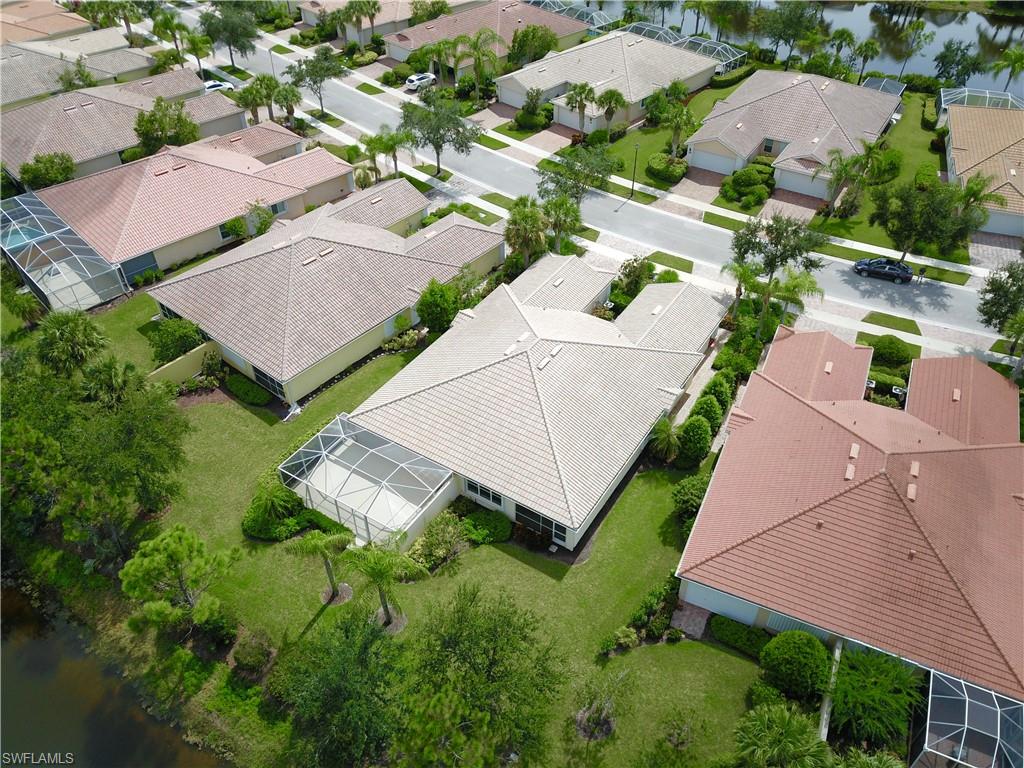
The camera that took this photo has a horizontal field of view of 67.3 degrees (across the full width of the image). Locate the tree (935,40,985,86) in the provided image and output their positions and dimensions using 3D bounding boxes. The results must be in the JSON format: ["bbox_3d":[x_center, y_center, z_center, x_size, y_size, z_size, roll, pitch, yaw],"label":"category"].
[{"bbox_3d":[57.943,-41.392,99.846,5.951,6.055,5.951,0,41,0],"label":"tree"}]

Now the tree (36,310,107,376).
[{"bbox_3d":[-32.586,-2.659,57.820,4.603,6.137,4.603,-2,41,0],"label":"tree"}]

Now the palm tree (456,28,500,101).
[{"bbox_3d":[-4.256,-40.328,97.889,5.749,8.926,5.749,-2,41,0],"label":"palm tree"}]

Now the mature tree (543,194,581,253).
[{"bbox_3d":[4.286,-13.802,67.624,3.290,5.630,3.290,3,41,3],"label":"mature tree"}]

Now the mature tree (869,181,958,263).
[{"bbox_3d":[34.529,-13.817,66.794,6.890,7.240,6.890,22,46,22],"label":"mature tree"}]

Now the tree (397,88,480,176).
[{"bbox_3d":[-7.632,-26.408,82.250,8.654,8.713,8.654,-2,41,0],"label":"tree"}]

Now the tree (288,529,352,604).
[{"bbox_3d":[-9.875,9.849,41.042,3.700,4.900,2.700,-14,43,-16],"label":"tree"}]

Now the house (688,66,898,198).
[{"bbox_3d":[32.573,-30.751,87.723,17.450,6.322,25.227,23,46,24],"label":"house"}]

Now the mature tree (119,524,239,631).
[{"bbox_3d":[-17.093,11.245,40.800,5.759,8.021,5.759,-2,41,0],"label":"mature tree"}]

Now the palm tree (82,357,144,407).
[{"bbox_3d":[-27.771,-0.172,53.636,3.770,3.060,3.770,-24,47,-26],"label":"palm tree"}]

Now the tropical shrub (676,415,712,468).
[{"bbox_3d":[12.064,3.657,50.956,2.290,3.912,2.290,-2,41,0],"label":"tropical shrub"}]

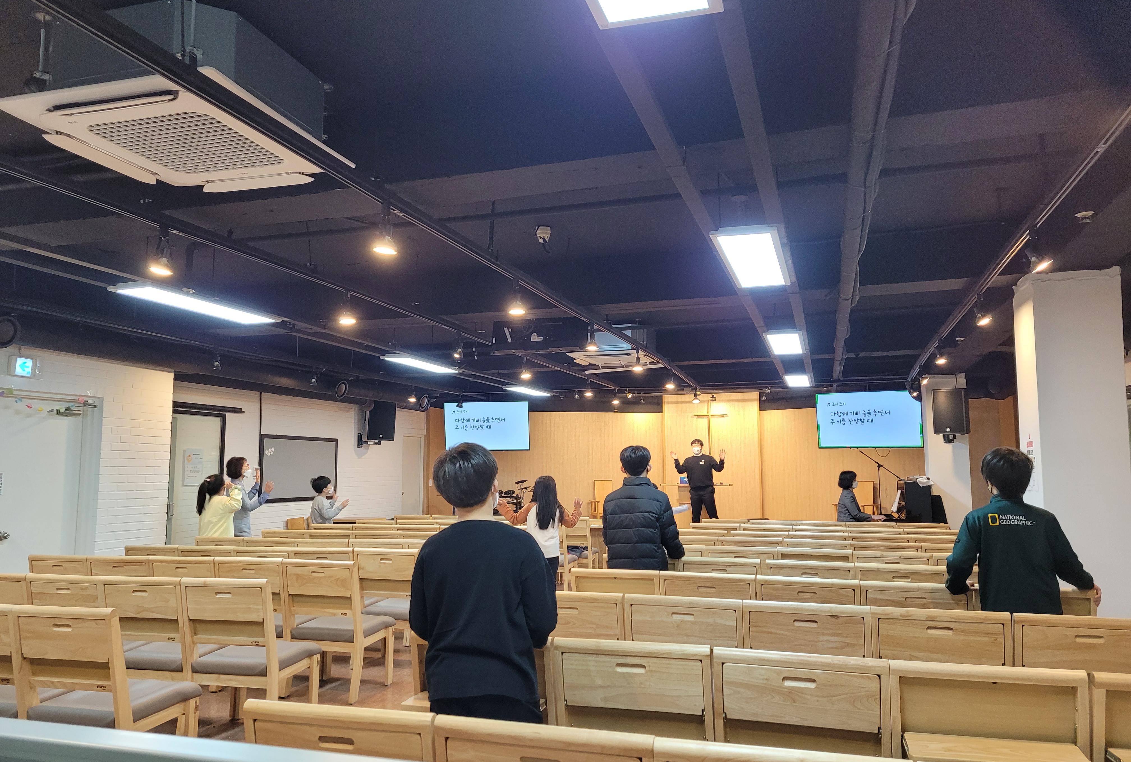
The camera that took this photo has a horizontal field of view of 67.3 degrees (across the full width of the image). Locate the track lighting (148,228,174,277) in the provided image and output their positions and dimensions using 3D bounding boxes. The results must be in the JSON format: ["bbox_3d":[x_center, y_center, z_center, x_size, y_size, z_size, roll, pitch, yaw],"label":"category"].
[{"bbox_3d":[-1.921,-0.613,4.032,0.110,0.210,0.110,-5,-8,43],"label":"track lighting"}]

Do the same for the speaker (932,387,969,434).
[{"bbox_3d":[5.827,0.474,12.850,0.460,0.670,0.400,-5,-7,39],"label":"speaker"}]

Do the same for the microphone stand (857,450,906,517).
[{"bbox_3d":[4.635,1.798,12.477,0.750,1.550,0.600,-2,-6,17],"label":"microphone stand"}]

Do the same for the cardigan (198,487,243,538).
[{"bbox_3d":[-3.140,1.221,7.700,0.350,0.560,0.280,-4,-7,37],"label":"cardigan"}]

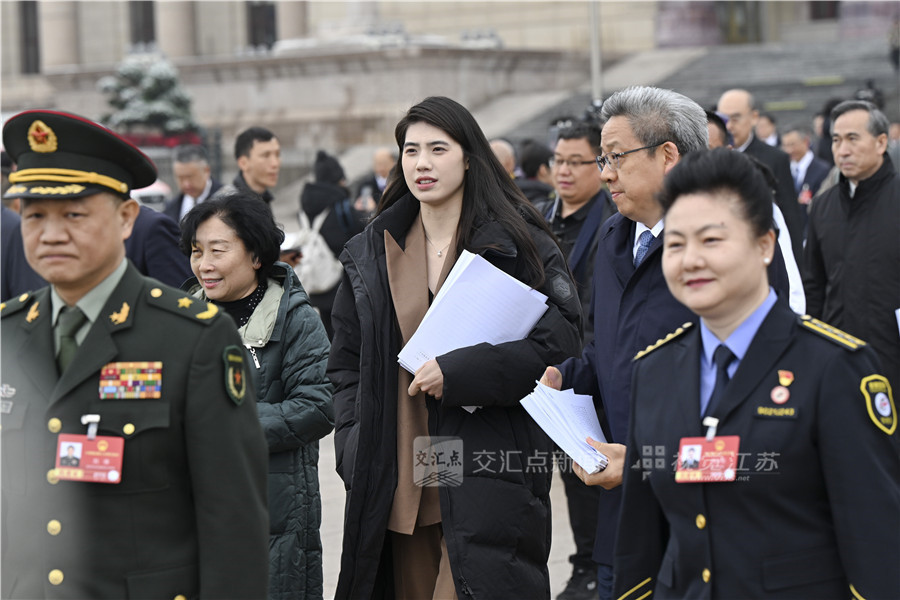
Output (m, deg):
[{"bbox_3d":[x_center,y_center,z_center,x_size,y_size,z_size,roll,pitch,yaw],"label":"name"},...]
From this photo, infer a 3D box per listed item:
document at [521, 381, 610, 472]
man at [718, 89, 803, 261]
[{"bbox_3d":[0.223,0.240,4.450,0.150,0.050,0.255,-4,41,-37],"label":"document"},{"bbox_3d":[1.230,0.020,9.970,0.550,1.780,0.390,1,5,35],"label":"man"}]

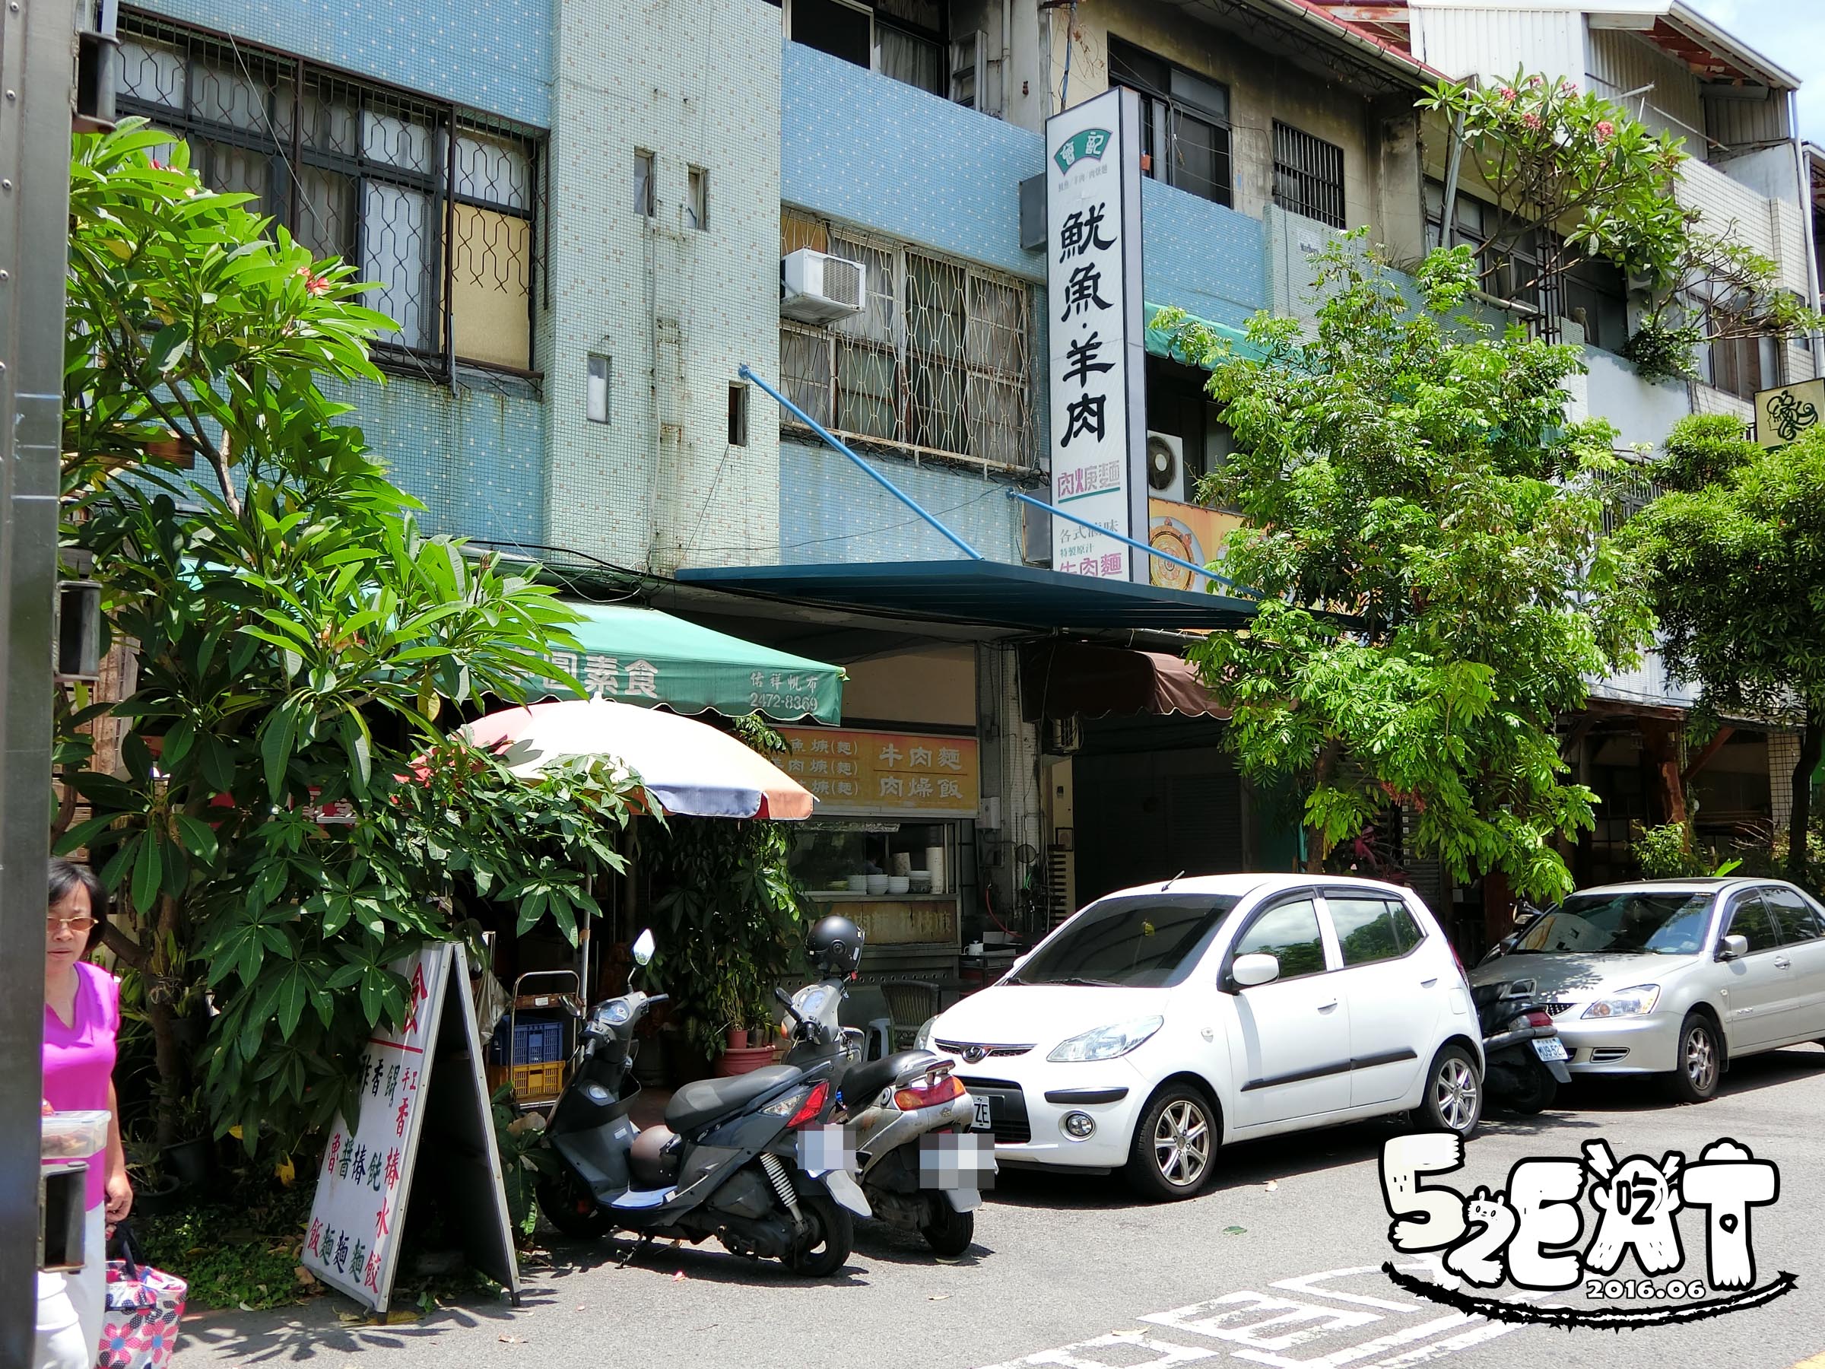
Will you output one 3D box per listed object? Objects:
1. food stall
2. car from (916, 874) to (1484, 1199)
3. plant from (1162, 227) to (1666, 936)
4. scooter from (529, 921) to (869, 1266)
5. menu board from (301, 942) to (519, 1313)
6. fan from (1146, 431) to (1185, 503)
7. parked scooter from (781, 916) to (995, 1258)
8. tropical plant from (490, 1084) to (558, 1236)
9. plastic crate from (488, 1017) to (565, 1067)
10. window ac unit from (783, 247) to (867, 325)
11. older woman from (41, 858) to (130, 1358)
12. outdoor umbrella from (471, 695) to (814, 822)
[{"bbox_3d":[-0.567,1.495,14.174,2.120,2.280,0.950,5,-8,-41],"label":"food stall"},{"bbox_3d":[1.584,1.821,10.129,3.570,1.540,1.600,5,-8,-41],"label":"car"},{"bbox_3d":[3.689,-0.357,13.520,3.500,5.960,3.400,5,-8,-41],"label":"plant"},{"bbox_3d":[-0.835,1.674,7.482,1.820,1.260,0.700,-5,-8,37],"label":"scooter"},{"bbox_3d":[-1.895,1.614,6.965,0.500,1.280,0.970,4,-7,-32],"label":"menu board"},{"bbox_3d":[2.105,-1.972,16.539,0.680,0.550,0.300,5,-8,-41],"label":"fan"},{"bbox_3d":[-0.134,1.730,7.938,0.680,1.250,1.800,3,-7,-27],"label":"parked scooter"},{"bbox_3d":[-1.686,2.023,7.826,0.420,0.650,0.420,5,-8,-41],"label":"tropical plant"},{"bbox_3d":[-2.370,2.144,11.104,0.350,0.260,0.470,5,-8,-41],"label":"plastic crate"},{"bbox_3d":[-0.740,-2.909,13.670,0.570,0.370,0.520,5,-8,-41],"label":"window ac unit"},{"bbox_3d":[-1.960,1.169,4.197,0.460,1.560,0.360,3,-7,-30],"label":"older woman"},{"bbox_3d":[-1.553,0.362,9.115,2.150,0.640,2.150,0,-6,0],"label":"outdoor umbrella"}]

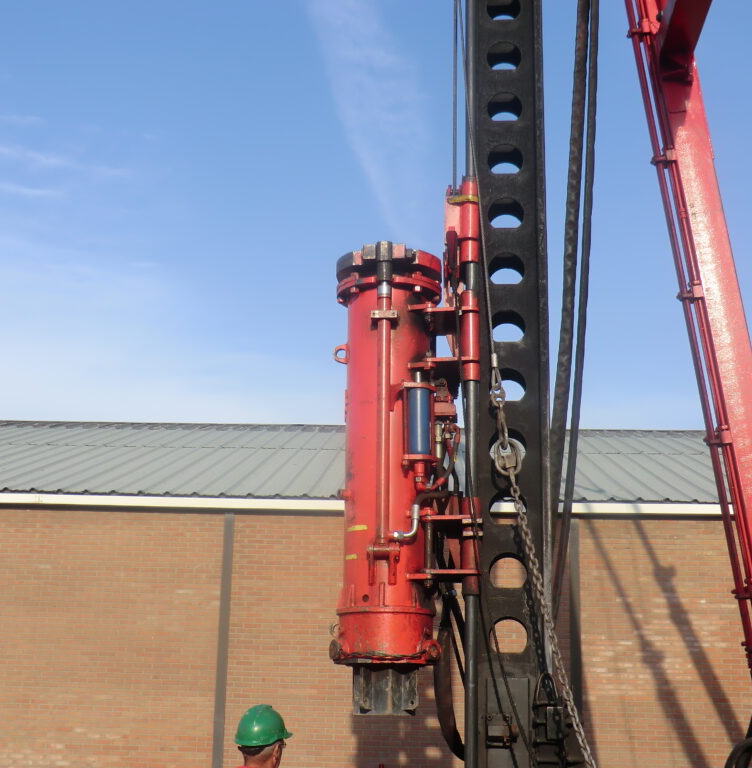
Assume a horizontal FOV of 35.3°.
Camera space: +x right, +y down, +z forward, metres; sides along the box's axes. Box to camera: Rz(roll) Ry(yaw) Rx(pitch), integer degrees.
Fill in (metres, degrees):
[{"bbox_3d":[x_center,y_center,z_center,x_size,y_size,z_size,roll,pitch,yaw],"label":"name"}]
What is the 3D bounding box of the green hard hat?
[{"bbox_3d":[-0.485,1.460,5.100,0.215,0.155,0.280,-12,-11,34],"label":"green hard hat"}]

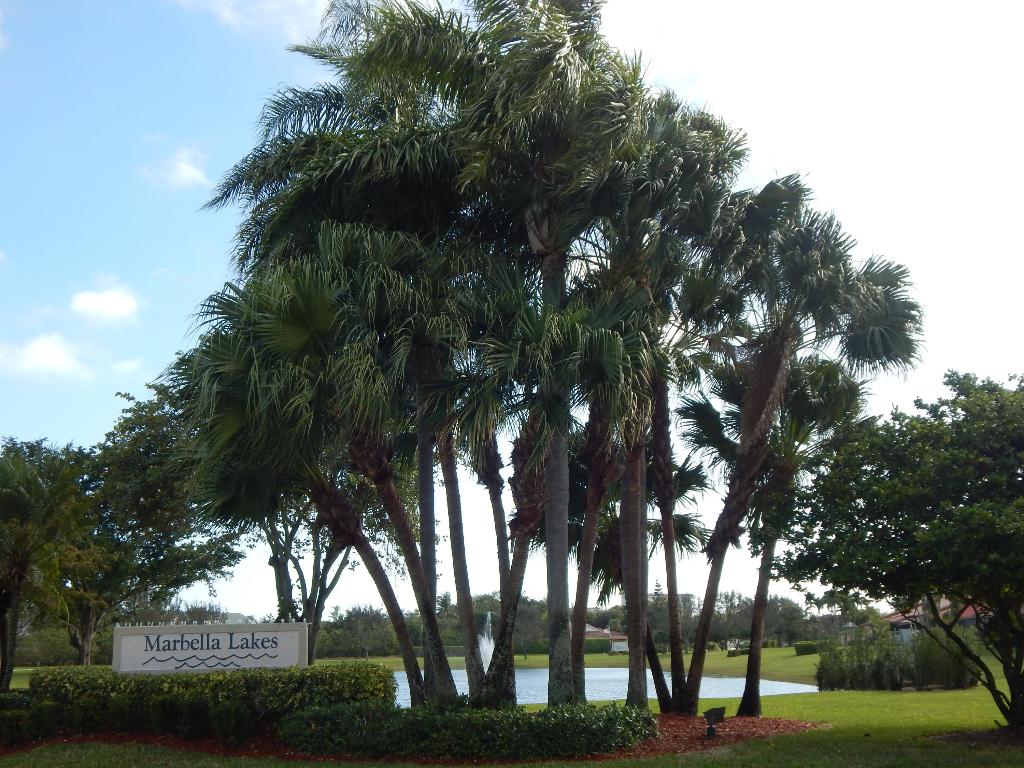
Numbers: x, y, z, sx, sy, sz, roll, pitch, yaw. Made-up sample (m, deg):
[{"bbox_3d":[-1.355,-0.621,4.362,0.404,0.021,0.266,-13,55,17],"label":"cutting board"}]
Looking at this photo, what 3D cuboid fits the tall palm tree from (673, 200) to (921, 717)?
[{"bbox_3d":[5.783,1.121,22.295,5.217,10.308,4.200,-1,-13,0],"label":"tall palm tree"}]

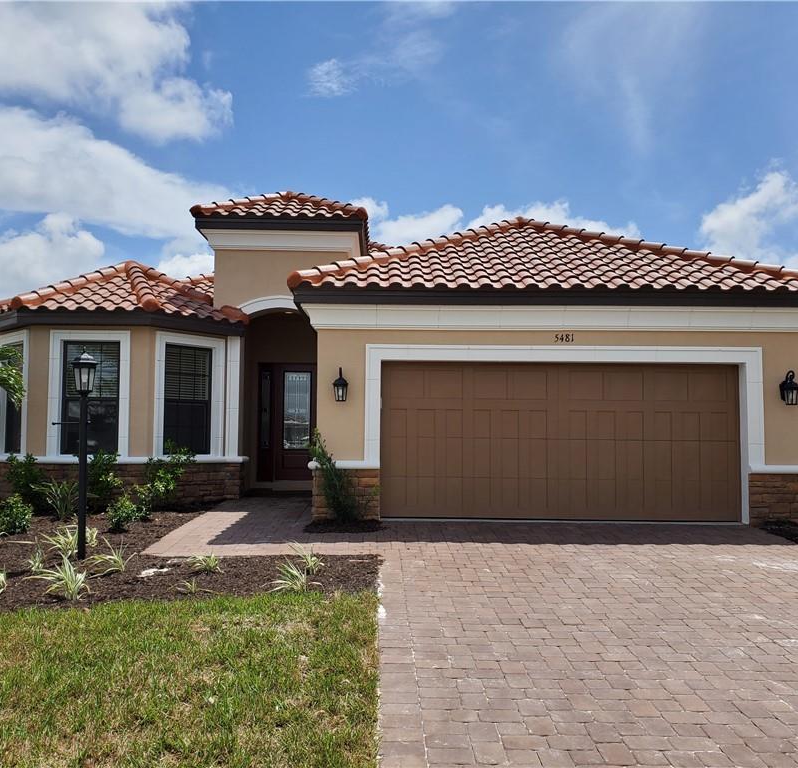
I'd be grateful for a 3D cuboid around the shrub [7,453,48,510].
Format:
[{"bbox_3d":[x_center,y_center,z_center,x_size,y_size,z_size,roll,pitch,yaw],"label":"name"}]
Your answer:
[{"bbox_3d":[-5.490,1.451,11.334,0.624,0.850,0.620,0,-3,1],"label":"shrub"}]

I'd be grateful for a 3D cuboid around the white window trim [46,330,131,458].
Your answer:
[{"bbox_3d":[-4.895,0.157,12.181,1.289,1.994,0.100,0,-3,1],"label":"white window trim"}]

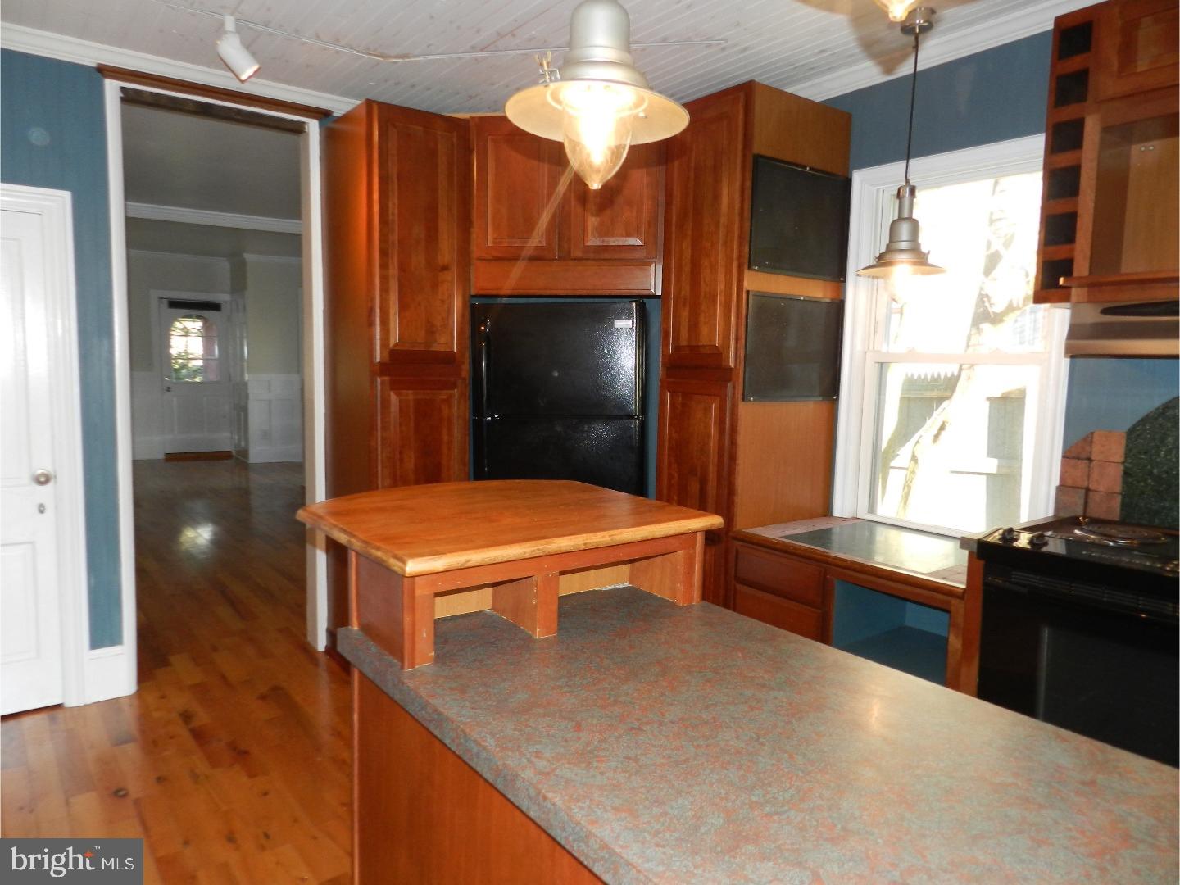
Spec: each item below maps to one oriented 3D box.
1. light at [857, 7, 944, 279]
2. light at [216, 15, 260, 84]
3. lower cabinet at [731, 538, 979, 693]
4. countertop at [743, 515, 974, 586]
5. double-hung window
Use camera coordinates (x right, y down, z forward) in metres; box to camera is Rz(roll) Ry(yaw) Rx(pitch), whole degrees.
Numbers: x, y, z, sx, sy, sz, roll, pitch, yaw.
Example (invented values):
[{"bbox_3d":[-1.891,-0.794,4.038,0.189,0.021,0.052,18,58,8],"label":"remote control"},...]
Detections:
[{"bbox_3d":[1.057,-0.963,2.595,0.294,0.890,0.294,-3,7,-36],"label":"light"},{"bbox_3d":[-1.215,-1.373,2.732,0.137,0.200,0.077,-3,7,-36],"label":"light"},{"bbox_3d":[1.055,0.772,2.819,0.599,0.775,0.937,-3,7,-36],"label":"lower cabinet"},{"bbox_3d":[1.041,0.386,2.790,0.625,0.033,0.897,-3,7,-36],"label":"countertop"},{"bbox_3d":[1.332,-0.347,2.907,0.120,1.403,0.865,-3,7,-36],"label":"double-hung window"}]

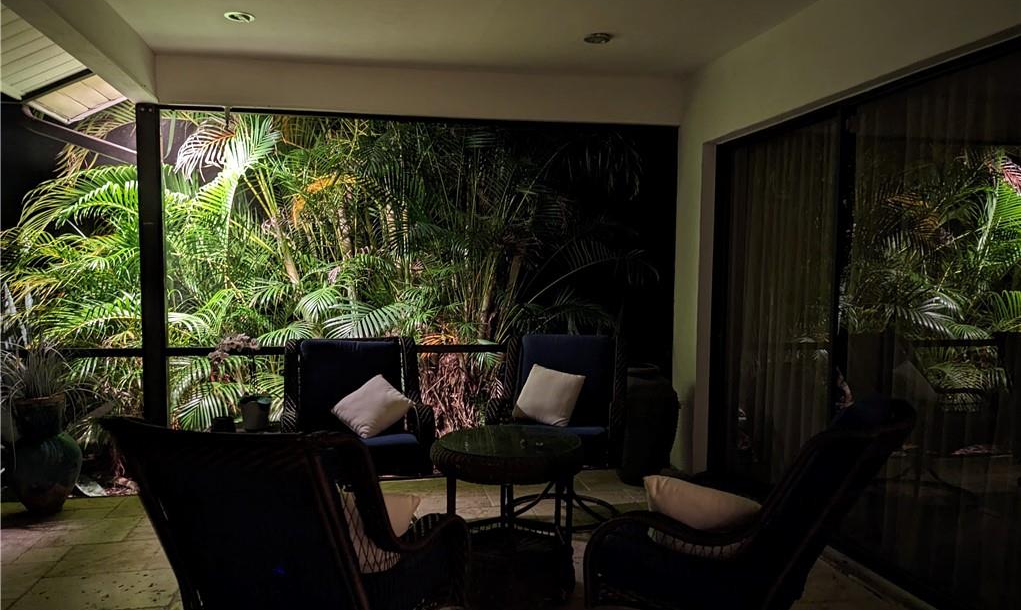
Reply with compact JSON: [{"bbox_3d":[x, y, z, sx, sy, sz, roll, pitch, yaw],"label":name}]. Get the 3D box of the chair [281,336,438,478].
[{"bbox_3d":[-0.831,0.701,3.814,0.755,0.980,0.880,0,3,-17],"label":"chair"}]

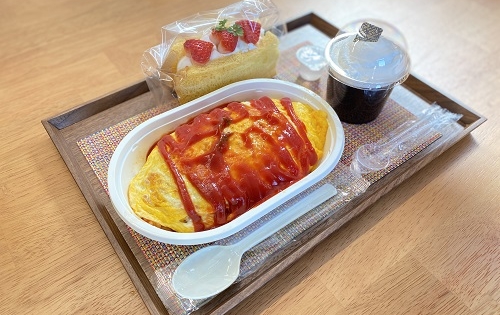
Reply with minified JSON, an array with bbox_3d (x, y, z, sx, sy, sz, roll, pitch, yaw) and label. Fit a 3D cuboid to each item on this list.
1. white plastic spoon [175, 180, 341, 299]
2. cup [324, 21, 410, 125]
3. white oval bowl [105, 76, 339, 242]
[{"bbox_3d":[0.011,0.061,0.307,0.163,0.016,0.040,-27,56,-22],"label":"white plastic spoon"},{"bbox_3d":[0.117,-0.091,0.388,0.087,0.096,0.087,1,50,-1],"label":"cup"},{"bbox_3d":[-0.017,0.001,0.340,0.213,0.043,0.142,-27,56,-22],"label":"white oval bowl"}]

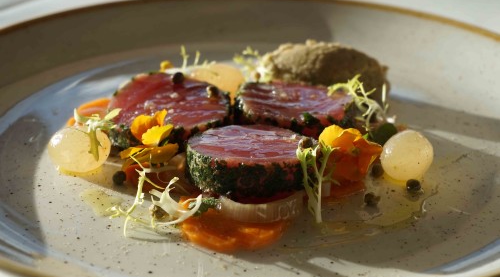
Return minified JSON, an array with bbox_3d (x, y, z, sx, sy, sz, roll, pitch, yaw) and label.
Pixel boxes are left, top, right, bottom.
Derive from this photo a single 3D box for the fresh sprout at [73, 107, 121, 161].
[{"bbox_3d":[-0.058,-0.002,0.394,0.018,0.018,0.013,1,25,0],"label":"fresh sprout"}]

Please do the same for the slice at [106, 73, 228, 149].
[{"bbox_3d":[-0.032,-0.009,0.416,0.049,0.011,0.047,-2,34,1],"label":"slice"}]

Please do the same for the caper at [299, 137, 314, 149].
[{"bbox_3d":[0.021,0.002,0.380,0.005,0.005,0.005,1,25,0],"label":"caper"}]

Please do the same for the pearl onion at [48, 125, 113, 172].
[{"bbox_3d":[-0.064,0.004,0.393,0.024,0.017,0.021,1,25,0],"label":"pearl onion"}]

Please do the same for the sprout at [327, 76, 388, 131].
[{"bbox_3d":[0.043,-0.014,0.419,0.025,0.021,0.016,1,25,0],"label":"sprout"}]

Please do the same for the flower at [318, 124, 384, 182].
[{"bbox_3d":[0.039,0.006,0.396,0.024,0.021,0.014,-4,25,-10],"label":"flower"}]

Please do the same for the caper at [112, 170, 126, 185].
[{"bbox_3d":[-0.050,0.015,0.397,0.005,0.005,0.005,1,25,0],"label":"caper"}]

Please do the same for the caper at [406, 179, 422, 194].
[{"bbox_3d":[0.060,0.018,0.382,0.006,0.005,0.006,1,25,0],"label":"caper"}]

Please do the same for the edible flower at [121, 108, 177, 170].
[{"bbox_3d":[-0.038,0.000,0.393,0.020,0.019,0.017,20,32,35],"label":"edible flower"}]

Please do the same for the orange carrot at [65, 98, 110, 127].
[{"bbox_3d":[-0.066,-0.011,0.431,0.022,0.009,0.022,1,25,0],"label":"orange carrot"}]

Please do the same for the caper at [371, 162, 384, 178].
[{"bbox_3d":[0.048,0.012,0.394,0.005,0.005,0.005,1,25,0],"label":"caper"}]

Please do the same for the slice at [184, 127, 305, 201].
[{"bbox_3d":[-0.001,0.008,0.383,0.044,0.012,0.043,1,22,0],"label":"slice"}]

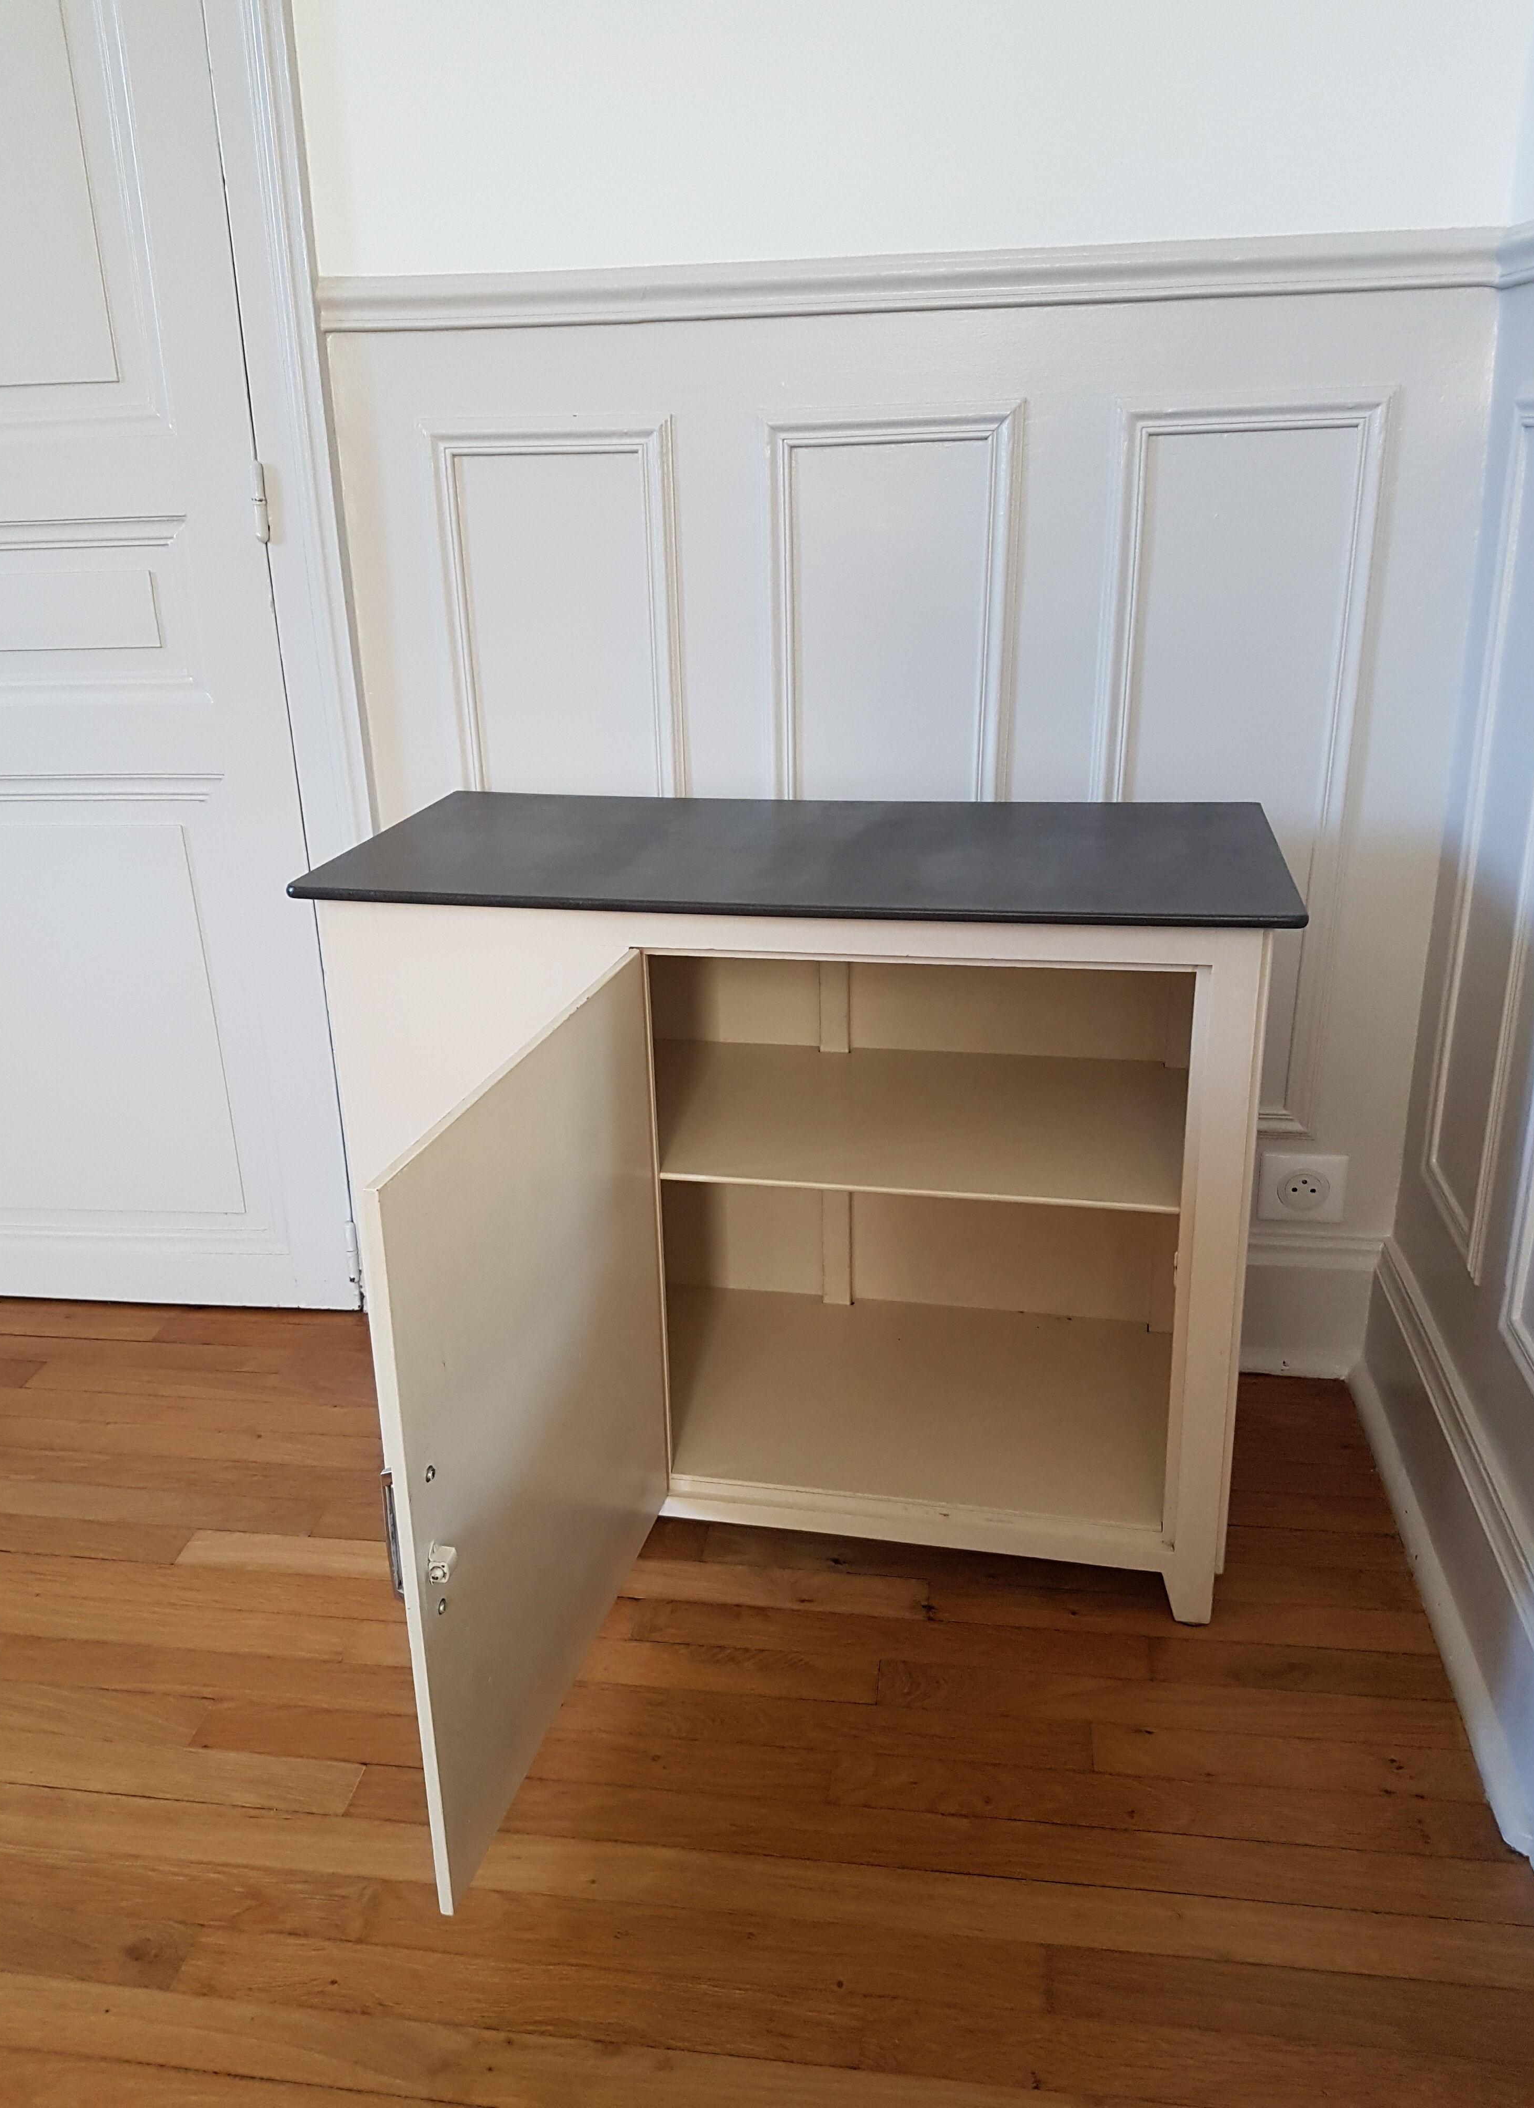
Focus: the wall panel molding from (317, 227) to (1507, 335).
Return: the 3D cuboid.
[{"bbox_3d":[0.109,-0.698,1.432,1.075,0.046,0.024,1,20,7],"label":"wall panel molding"}]

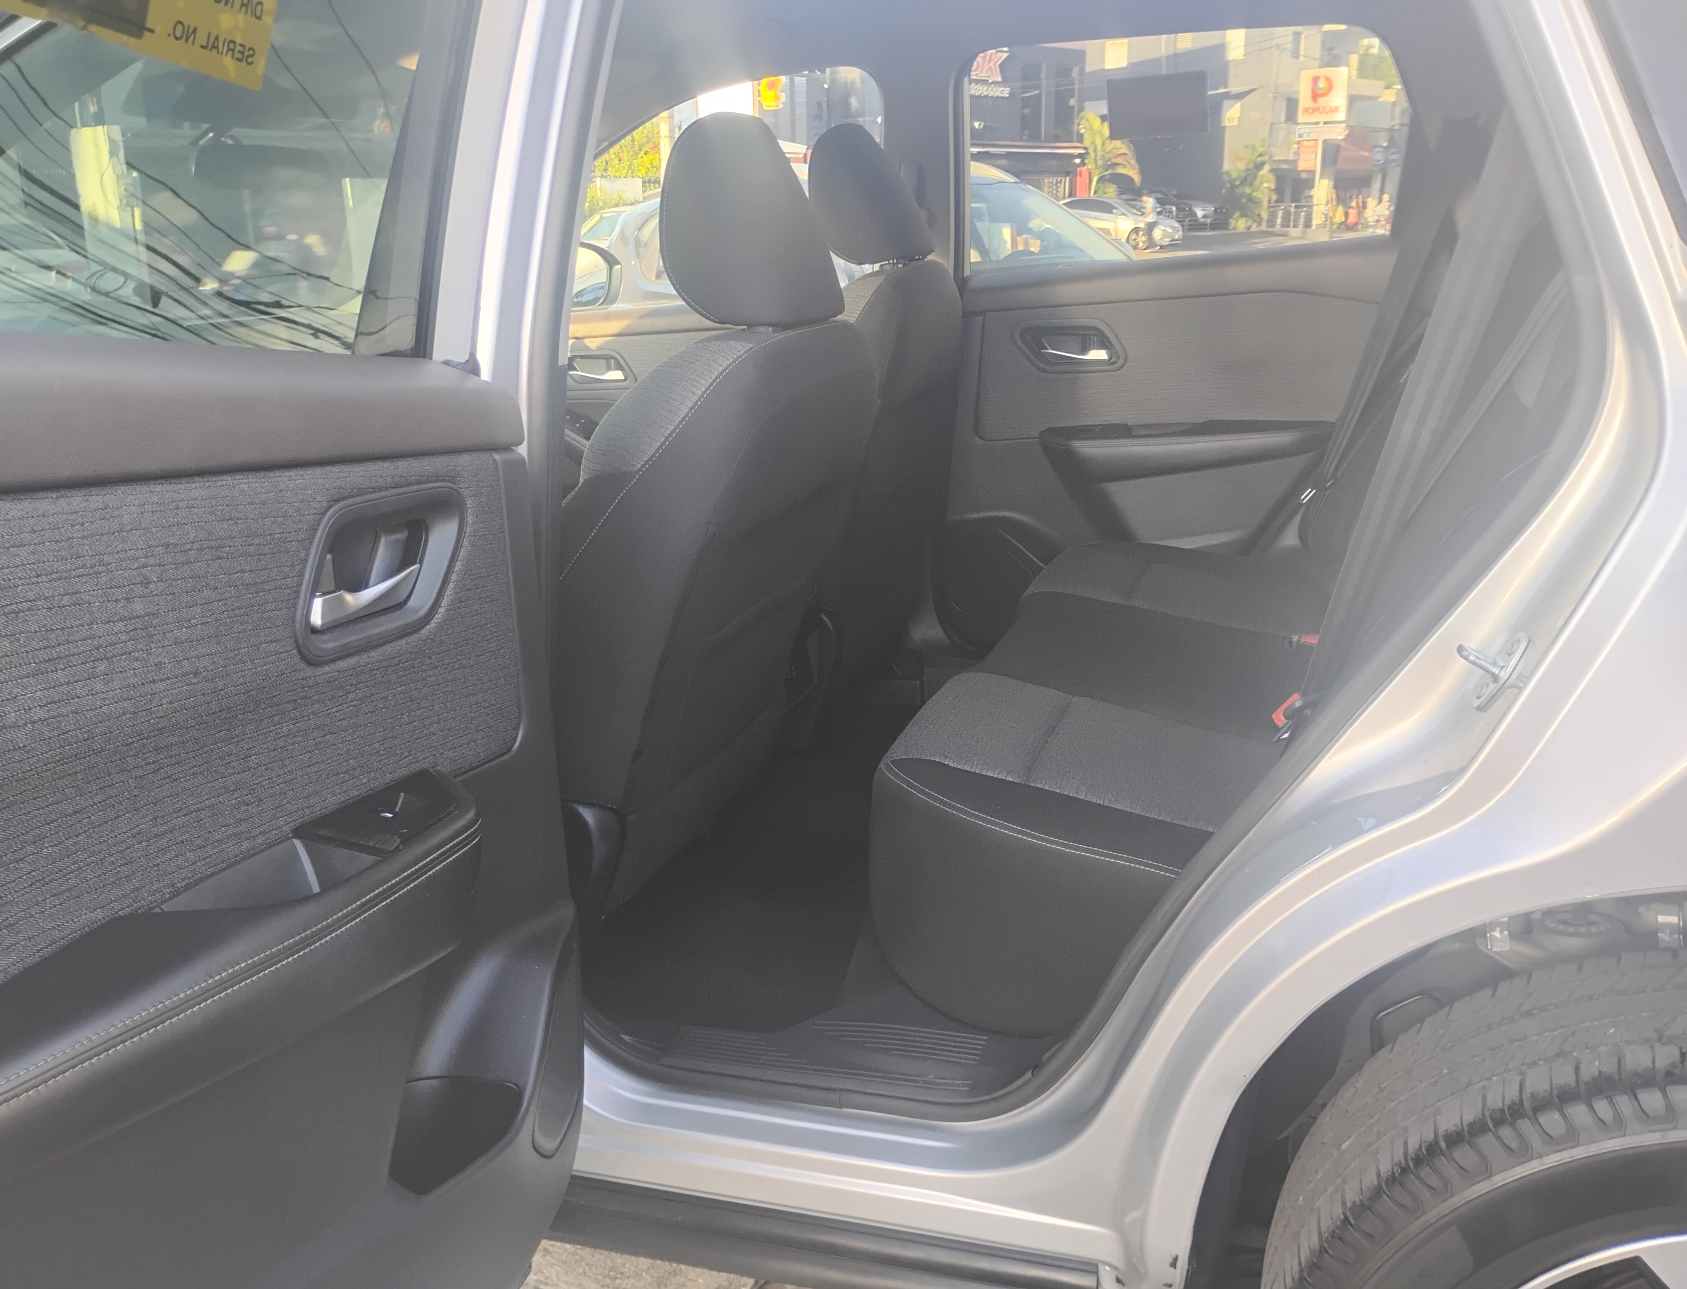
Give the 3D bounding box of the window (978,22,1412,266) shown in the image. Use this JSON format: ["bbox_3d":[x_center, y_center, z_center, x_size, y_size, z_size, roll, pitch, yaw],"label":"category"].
[{"bbox_3d":[0.580,-0.825,2.345,0.762,0.376,0.065,4,17,19],"label":"window"}]

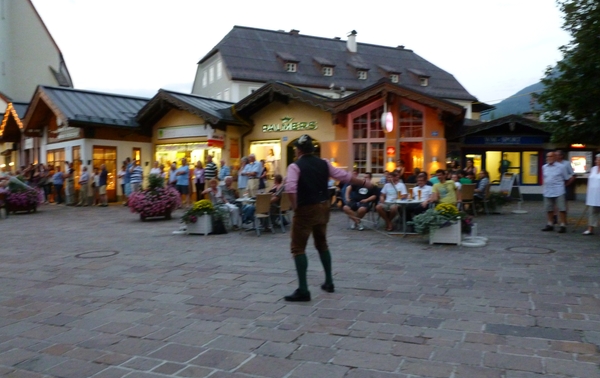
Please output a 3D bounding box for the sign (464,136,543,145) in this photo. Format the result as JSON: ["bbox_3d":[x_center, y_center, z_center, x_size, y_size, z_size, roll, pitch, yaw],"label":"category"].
[{"bbox_3d":[8.512,-2.019,20.200,3.330,0.350,0.120,0,3,3],"label":"sign"}]

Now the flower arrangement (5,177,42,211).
[{"bbox_3d":[-9.441,0.212,16.600,1.200,1.220,1.100,-2,3,-24],"label":"flower arrangement"}]

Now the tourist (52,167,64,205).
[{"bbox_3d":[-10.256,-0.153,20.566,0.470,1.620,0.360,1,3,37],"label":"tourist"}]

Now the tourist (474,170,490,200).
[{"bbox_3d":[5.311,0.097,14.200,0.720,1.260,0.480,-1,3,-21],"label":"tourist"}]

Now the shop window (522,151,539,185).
[{"bbox_3d":[9.594,-0.895,20.200,0.680,1.420,0.100,0,3,3],"label":"shop window"}]

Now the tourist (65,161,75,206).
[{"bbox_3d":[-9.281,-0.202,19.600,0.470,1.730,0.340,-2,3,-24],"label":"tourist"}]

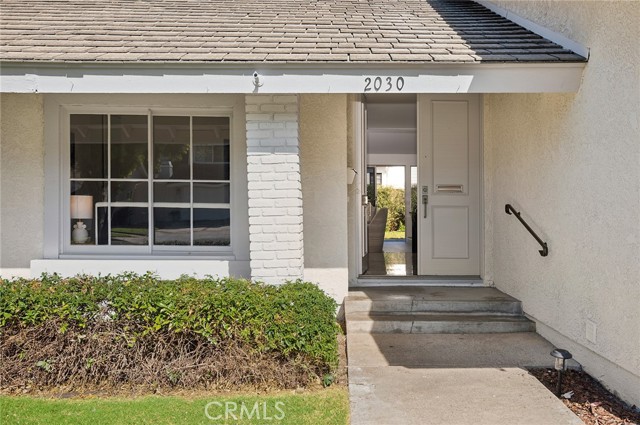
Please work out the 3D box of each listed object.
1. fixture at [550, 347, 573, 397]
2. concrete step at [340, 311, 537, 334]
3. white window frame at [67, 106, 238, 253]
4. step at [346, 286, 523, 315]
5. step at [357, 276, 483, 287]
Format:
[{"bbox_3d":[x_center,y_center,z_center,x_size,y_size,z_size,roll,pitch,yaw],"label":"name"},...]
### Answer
[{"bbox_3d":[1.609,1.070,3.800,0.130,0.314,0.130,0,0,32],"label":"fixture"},{"bbox_3d":[1.240,1.162,5.974,1.902,0.113,0.443,0,0,2],"label":"concrete step"},{"bbox_3d":[-2.033,-0.376,6.695,2.063,1.770,0.090,0,0,2],"label":"white window frame"},{"bbox_3d":[1.271,1.039,6.793,1.902,0.134,1.196,0,0,2],"label":"step"},{"bbox_3d":[1.283,0.909,7.511,1.667,0.126,0.260,0,0,2],"label":"step"}]

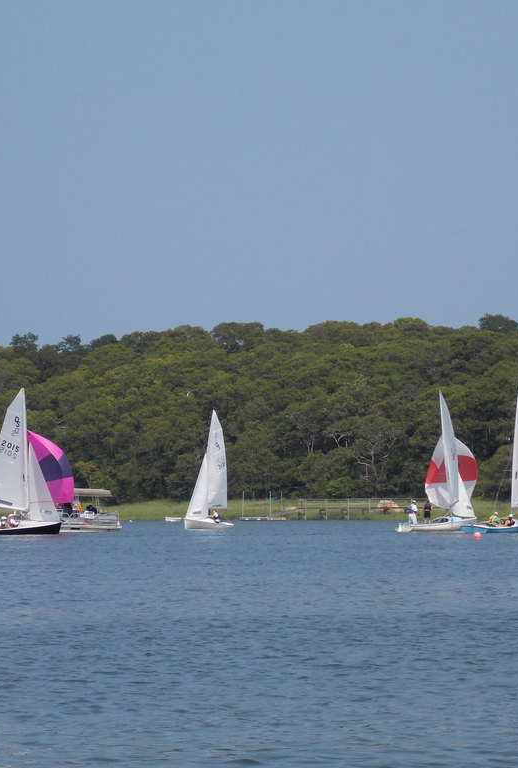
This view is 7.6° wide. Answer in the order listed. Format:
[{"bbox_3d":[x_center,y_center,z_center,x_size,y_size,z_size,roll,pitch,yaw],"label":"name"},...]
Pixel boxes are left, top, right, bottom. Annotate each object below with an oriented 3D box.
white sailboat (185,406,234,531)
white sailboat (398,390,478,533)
[{"bbox_3d":[-3.188,5.484,249.000,2.000,7.750,5.200,-1,-2,33],"label":"white sailboat"},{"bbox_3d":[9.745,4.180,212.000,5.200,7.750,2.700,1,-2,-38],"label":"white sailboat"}]

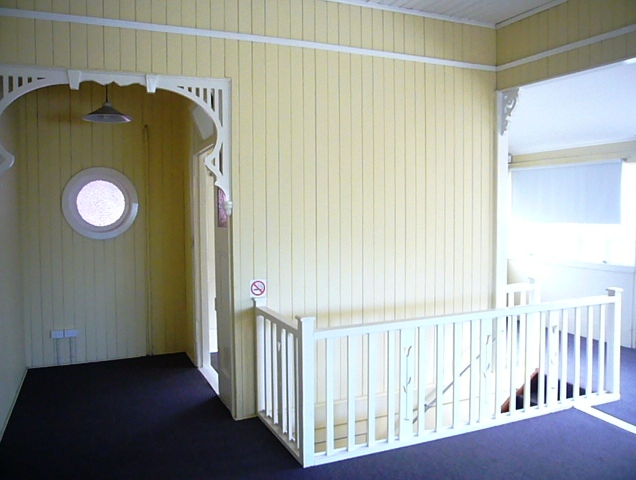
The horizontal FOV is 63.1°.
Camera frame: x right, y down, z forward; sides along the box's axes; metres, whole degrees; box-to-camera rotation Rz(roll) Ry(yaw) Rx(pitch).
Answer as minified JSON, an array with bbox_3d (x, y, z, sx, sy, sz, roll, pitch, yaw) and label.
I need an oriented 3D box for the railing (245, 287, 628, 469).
[{"bbox_3d":[1.028,0.872,4.135,2.838,0.932,0.916,-2,5,-24],"label":"railing"}]

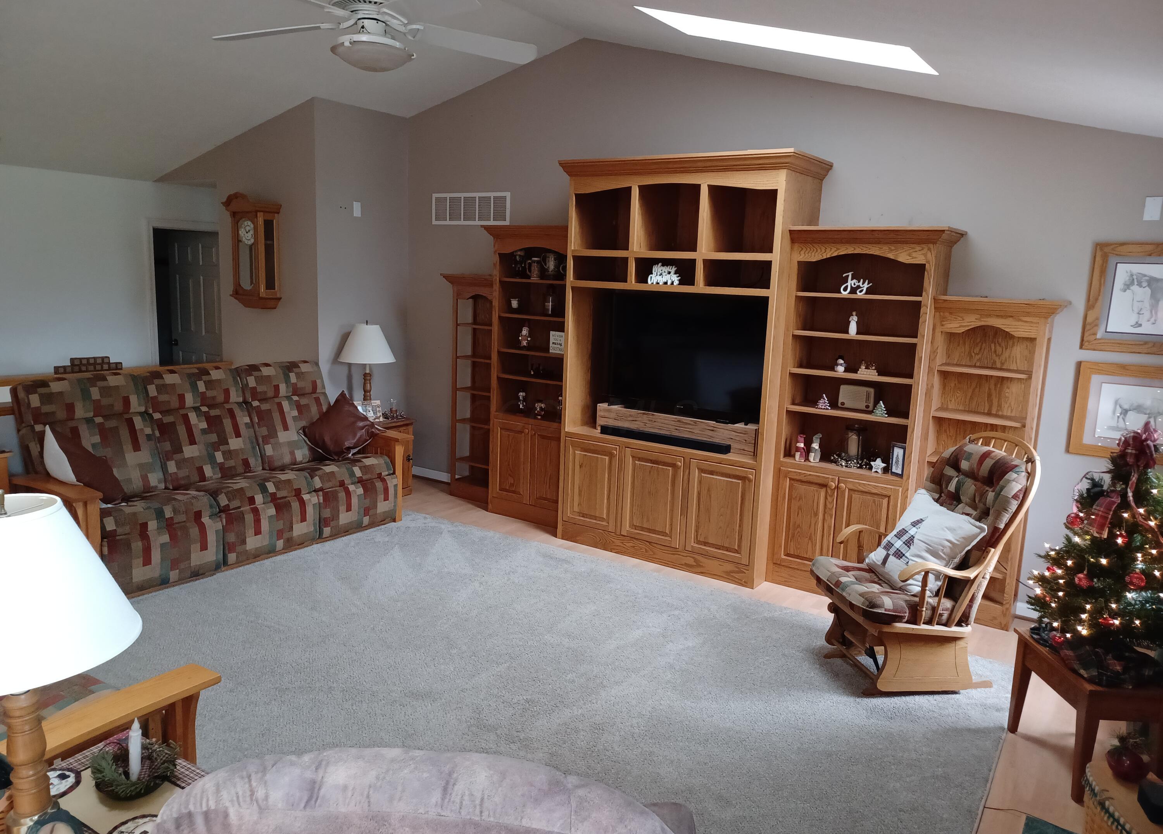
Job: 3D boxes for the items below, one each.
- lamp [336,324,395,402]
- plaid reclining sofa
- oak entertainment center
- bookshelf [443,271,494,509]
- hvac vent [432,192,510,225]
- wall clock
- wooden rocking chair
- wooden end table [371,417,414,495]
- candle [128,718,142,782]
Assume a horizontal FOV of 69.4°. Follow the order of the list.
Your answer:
[{"bbox_3d":[-1.642,-0.359,6.446,0.434,0.751,0.434,9,12,34],"label":"lamp"},{"bbox_3d":[-2.216,0.260,5.296,0.950,1.068,2.270,9,12,34],"label":"plaid reclining sofa"},{"bbox_3d":[0.614,-0.329,5.282,4.127,2.453,0.621,9,12,34],"label":"oak entertainment center"},{"bbox_3d":[-0.752,-0.208,6.444,0.628,1.720,0.313,9,12,34],"label":"bookshelf"},{"bbox_3d":[-0.870,-1.611,6.506,0.806,0.238,0.022,9,12,34],"label":"hvac vent"},{"bbox_3d":[-2.573,-1.297,6.565,0.474,0.876,0.206,9,12,34],"label":"wall clock"},{"bbox_3d":[1.509,0.630,3.745,0.760,1.145,0.640,1,10,-10],"label":"wooden rocking chair"},{"bbox_3d":[-1.625,0.309,6.547,0.524,0.598,0.393,9,12,34],"label":"wooden end table"},{"bbox_3d":[-1.003,0.748,1.889,0.025,0.167,0.025,9,12,34],"label":"candle"}]

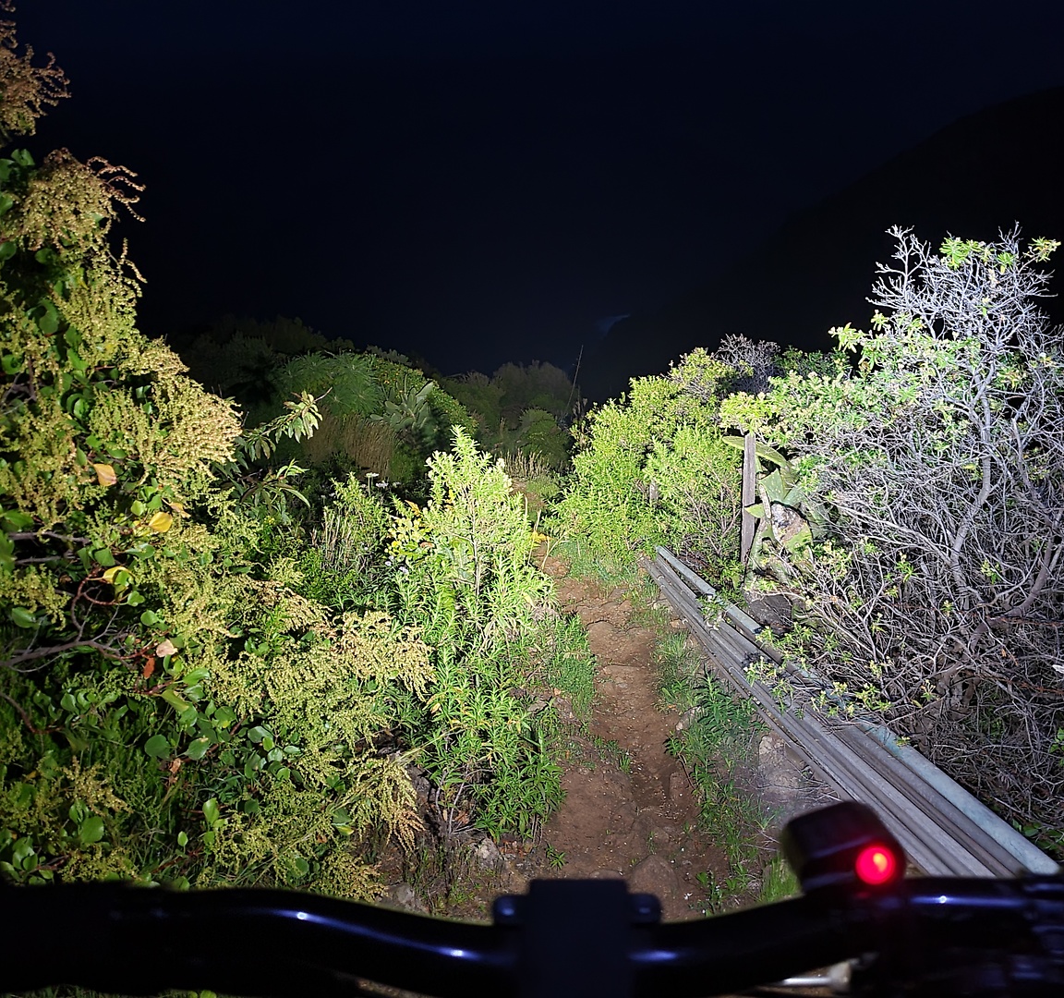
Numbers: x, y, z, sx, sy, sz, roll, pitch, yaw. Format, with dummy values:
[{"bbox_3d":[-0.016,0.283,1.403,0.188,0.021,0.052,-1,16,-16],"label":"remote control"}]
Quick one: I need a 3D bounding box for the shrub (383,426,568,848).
[{"bbox_3d":[-0.200,0.530,3.850,0.660,1.500,0.720,-1,21,0],"label":"shrub"}]

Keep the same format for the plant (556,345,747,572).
[{"bbox_3d":[1.190,-0.430,10.500,2.000,2.200,1.800,-1,21,0],"label":"plant"}]

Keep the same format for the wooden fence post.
[{"bbox_3d":[2.040,0.045,9.400,0.110,1.400,0.110,-1,21,0],"label":"wooden fence post"}]

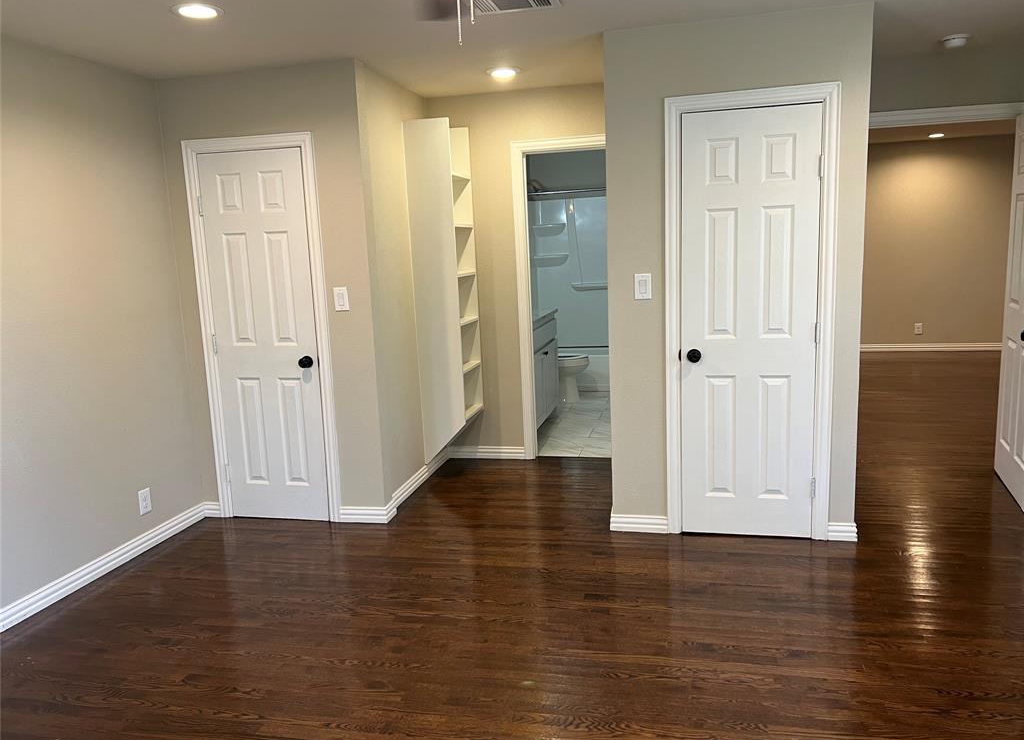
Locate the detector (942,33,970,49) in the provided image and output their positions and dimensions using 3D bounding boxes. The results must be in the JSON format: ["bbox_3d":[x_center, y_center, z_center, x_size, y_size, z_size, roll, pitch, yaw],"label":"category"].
[{"bbox_3d":[2.297,-1.693,3.977,0.140,0.046,0.140,0,10,13],"label":"detector"}]

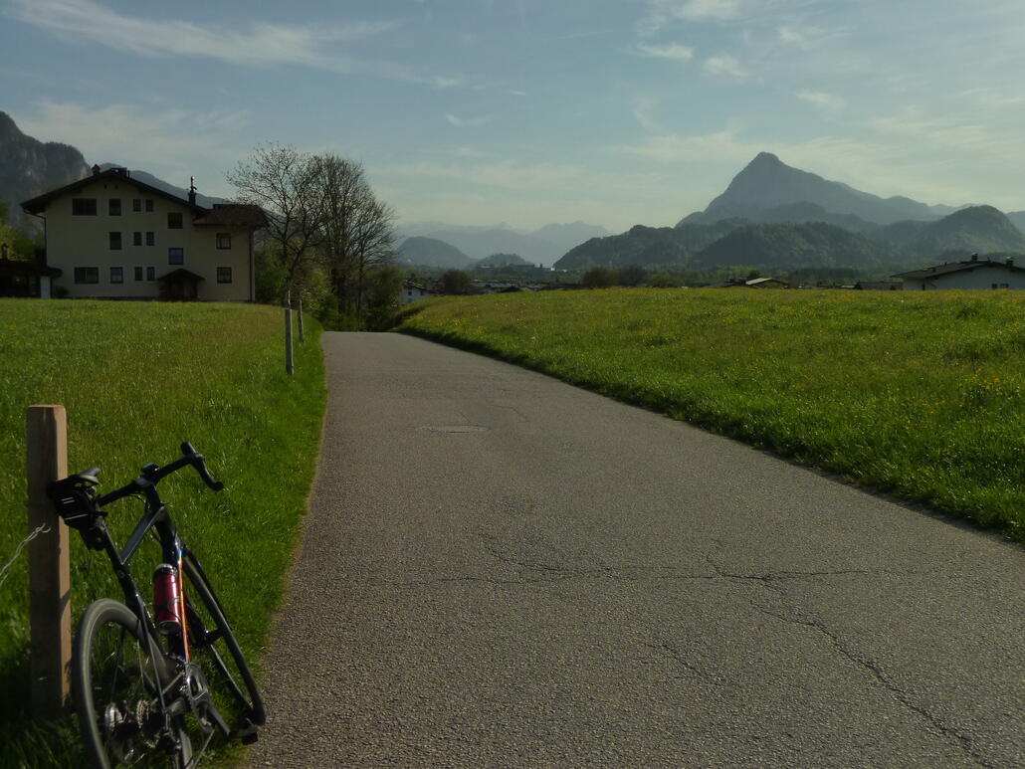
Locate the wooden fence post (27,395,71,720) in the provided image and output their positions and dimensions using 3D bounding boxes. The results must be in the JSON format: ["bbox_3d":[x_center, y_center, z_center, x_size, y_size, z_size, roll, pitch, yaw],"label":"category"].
[{"bbox_3d":[-1.356,0.532,3.472,0.084,0.935,0.084,1,5,-1],"label":"wooden fence post"}]

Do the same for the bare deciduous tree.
[{"bbox_3d":[-15.960,-10.752,80.000,6.400,10.800,6.400,0,5,0],"label":"bare deciduous tree"}]

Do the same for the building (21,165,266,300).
[{"bbox_3d":[-30.595,-12.695,100.895,18.800,10.800,13.000,-1,5,-10],"label":"building"}]

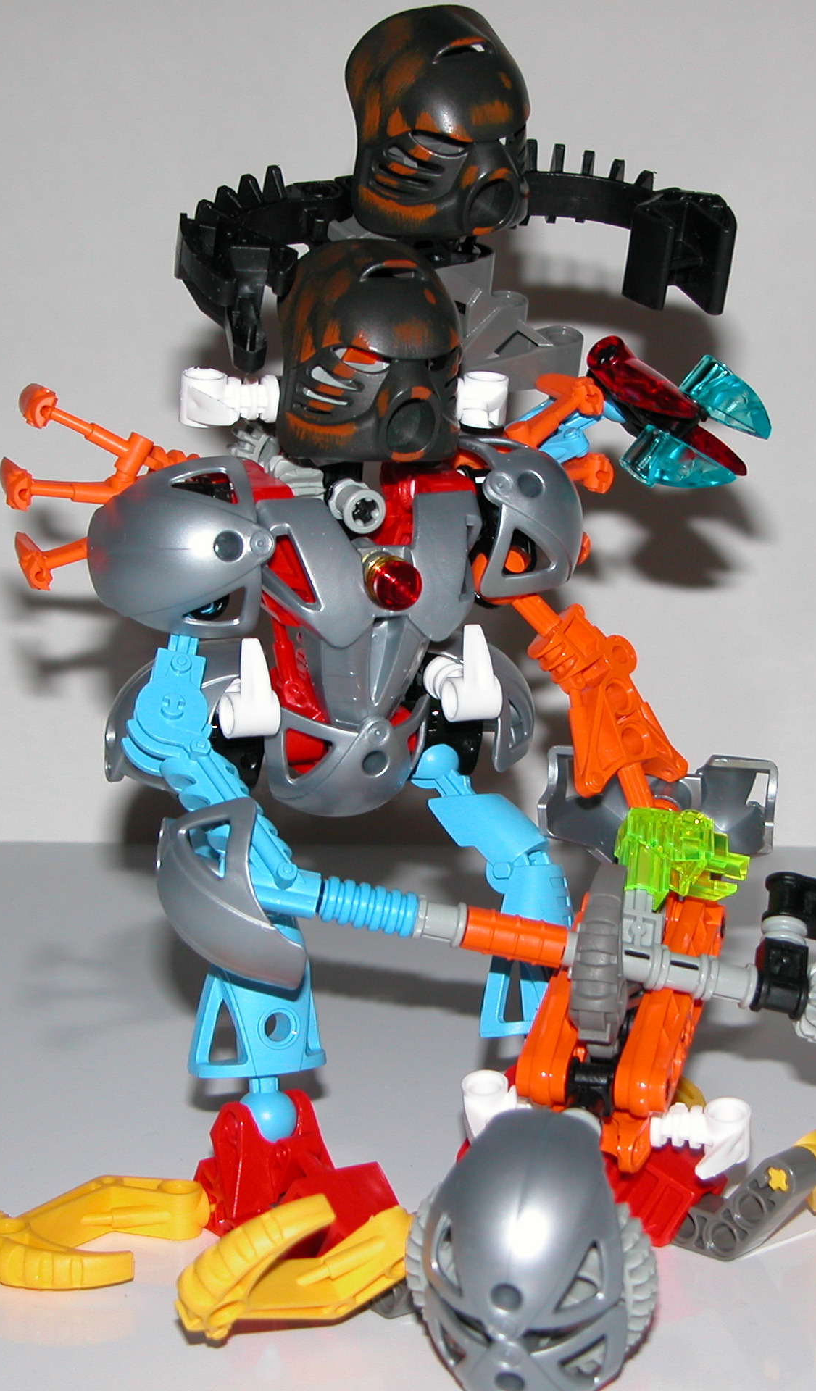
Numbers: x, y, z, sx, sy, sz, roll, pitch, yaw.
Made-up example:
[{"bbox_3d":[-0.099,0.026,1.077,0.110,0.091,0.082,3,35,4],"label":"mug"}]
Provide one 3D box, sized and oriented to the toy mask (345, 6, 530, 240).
[{"bbox_3d":[0.004,-0.095,0.592,0.028,0.036,0.024,-7,33,-27],"label":"toy mask"}]

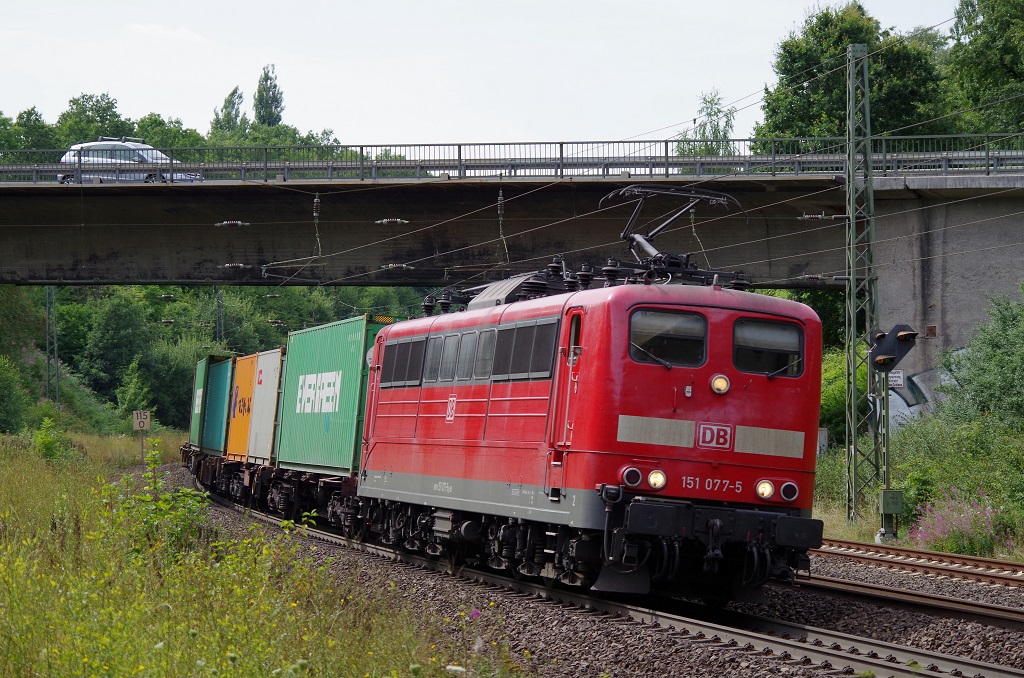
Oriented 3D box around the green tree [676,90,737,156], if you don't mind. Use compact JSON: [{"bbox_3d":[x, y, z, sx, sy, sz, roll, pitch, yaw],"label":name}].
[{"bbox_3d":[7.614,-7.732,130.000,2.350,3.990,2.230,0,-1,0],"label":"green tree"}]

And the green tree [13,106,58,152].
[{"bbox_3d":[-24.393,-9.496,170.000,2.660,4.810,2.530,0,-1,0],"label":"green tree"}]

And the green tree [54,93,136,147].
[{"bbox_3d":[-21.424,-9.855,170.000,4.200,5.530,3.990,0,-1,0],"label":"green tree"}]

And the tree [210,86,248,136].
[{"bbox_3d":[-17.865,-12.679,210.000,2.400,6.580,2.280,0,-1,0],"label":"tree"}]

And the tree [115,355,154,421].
[{"bbox_3d":[-15.915,2.171,140.000,1.690,3.040,1.600,0,-1,0],"label":"tree"}]

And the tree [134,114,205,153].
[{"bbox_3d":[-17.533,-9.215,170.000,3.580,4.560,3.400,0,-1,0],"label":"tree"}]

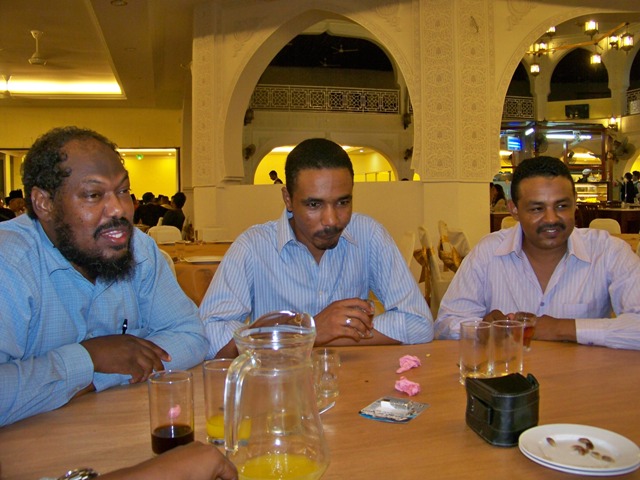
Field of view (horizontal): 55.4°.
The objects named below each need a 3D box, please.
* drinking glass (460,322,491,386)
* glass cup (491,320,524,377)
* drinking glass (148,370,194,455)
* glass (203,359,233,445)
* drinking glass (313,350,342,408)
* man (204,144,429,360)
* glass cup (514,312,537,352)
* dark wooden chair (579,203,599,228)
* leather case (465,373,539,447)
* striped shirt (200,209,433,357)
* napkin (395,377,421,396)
[{"bbox_3d":[0.313,0.227,1.223,0.062,0.116,0.062,-1,3,0],"label":"drinking glass"},{"bbox_3d":[0.388,0.226,1.255,0.062,0.114,0.062,-1,3,0],"label":"glass cup"},{"bbox_3d":[-0.218,0.257,0.899,0.062,0.113,0.062,-1,3,0],"label":"drinking glass"},{"bbox_3d":[-0.147,0.251,0.948,0.063,0.115,0.063,-1,3,0],"label":"glass"},{"bbox_3d":[0.014,0.253,1.148,0.051,0.086,0.051,-1,3,0],"label":"drinking glass"},{"bbox_3d":[-0.030,0.360,1.620,0.570,1.200,0.600,-2,3,-9],"label":"man"},{"bbox_3d":[0.499,0.224,1.478,0.052,0.088,0.052,-1,3,0],"label":"glass cup"},{"bbox_3d":[5.753,-0.316,13.272,0.450,0.920,0.500,0,4,7],"label":"dark wooden chair"},{"bbox_3d":[0.298,0.262,0.953,0.102,0.076,0.112,-2,3,-12],"label":"leather case"},{"bbox_3d":[-0.025,0.170,1.580,0.560,0.520,0.420,-2,3,-9],"label":"striped shirt"},{"bbox_3d":[0.174,0.279,1.178,0.050,0.022,0.052,-1,3,0],"label":"napkin"}]

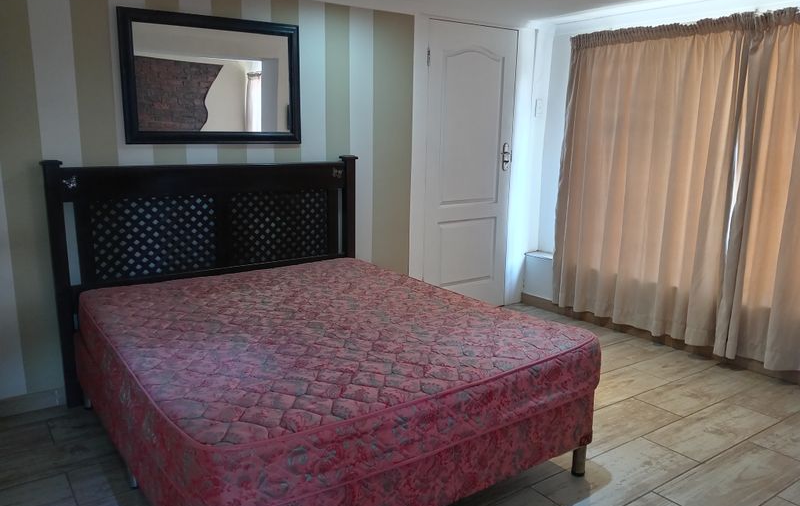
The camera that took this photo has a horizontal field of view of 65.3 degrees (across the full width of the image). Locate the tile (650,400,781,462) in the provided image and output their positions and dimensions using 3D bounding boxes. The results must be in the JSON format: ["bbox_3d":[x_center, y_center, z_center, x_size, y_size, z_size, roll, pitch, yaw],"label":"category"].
[{"bbox_3d":[1.442,0.812,2.875,0.709,0.010,0.278,-7,13,-35],"label":"tile"}]

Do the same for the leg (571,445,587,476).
[{"bbox_3d":[0.706,0.815,2.458,0.050,0.120,0.050,1,11,0],"label":"leg"}]

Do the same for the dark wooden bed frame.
[{"bbox_3d":[-0.942,0.088,3.353,1.618,1.169,0.075,-7,13,-35],"label":"dark wooden bed frame"}]

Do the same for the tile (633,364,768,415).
[{"bbox_3d":[1.571,0.733,3.303,0.717,0.010,0.278,-7,13,-35],"label":"tile"}]

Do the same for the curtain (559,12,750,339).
[{"bbox_3d":[1.520,-0.442,3.940,0.100,1.893,1.271,-7,13,-35],"label":"curtain"}]

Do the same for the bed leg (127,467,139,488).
[{"bbox_3d":[-0.989,0.815,2.331,0.050,0.120,0.050,-7,13,-35],"label":"bed leg"}]

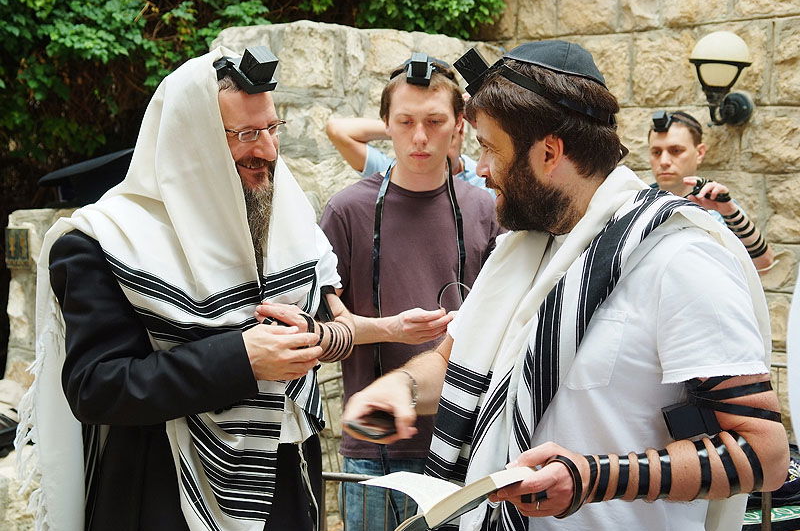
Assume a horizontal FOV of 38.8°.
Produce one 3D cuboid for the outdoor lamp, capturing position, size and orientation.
[{"bbox_3d":[1.198,-0.688,4.180,0.230,0.345,0.300,5,8,40],"label":"outdoor lamp"}]

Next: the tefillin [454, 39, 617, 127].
[{"bbox_3d":[0.195,-0.260,1.630,0.228,0.120,0.170,2,7,14],"label":"tefillin"}]

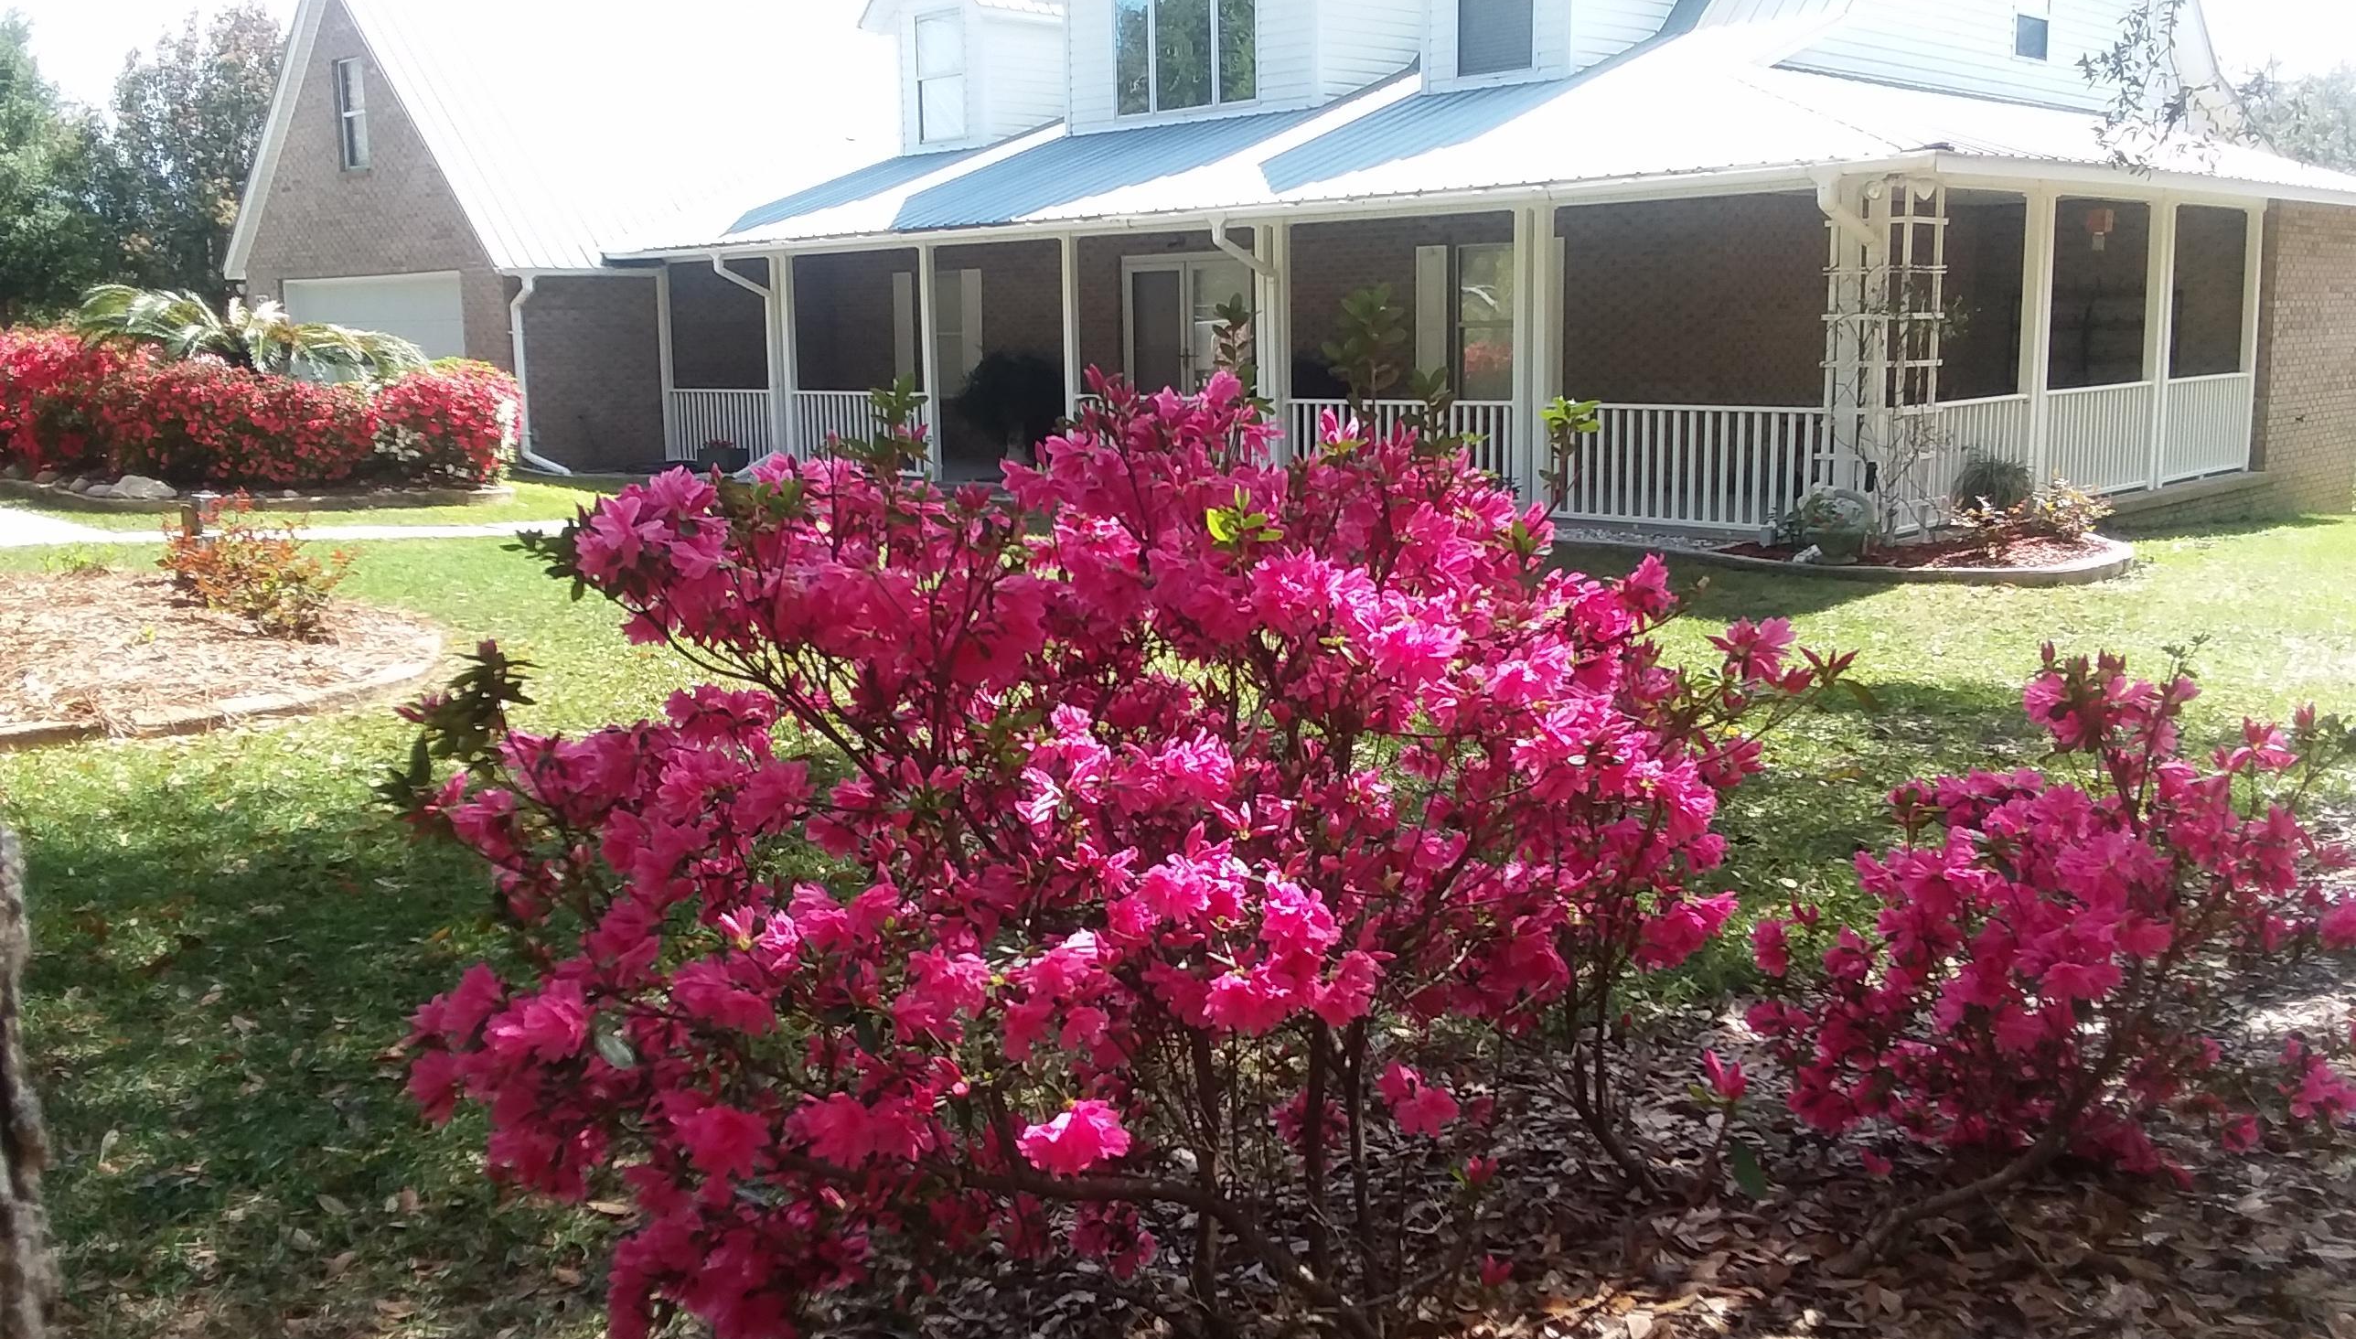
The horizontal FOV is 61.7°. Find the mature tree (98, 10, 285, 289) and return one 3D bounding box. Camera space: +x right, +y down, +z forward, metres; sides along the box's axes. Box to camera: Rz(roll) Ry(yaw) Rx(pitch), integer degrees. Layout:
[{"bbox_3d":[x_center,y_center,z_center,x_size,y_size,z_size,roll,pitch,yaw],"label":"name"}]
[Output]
[{"bbox_3d":[-17.520,-8.211,36.334,4.200,7.700,4.200,-6,11,-25],"label":"mature tree"}]

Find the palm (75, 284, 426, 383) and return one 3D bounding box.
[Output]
[{"bbox_3d":[-9.753,-2.968,20.910,3.350,2.200,3.350,-6,11,-24],"label":"palm"}]

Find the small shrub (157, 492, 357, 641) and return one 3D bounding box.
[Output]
[{"bbox_3d":[-4.906,-0.563,10.534,0.950,0.760,0.900,-6,11,-25],"label":"small shrub"}]

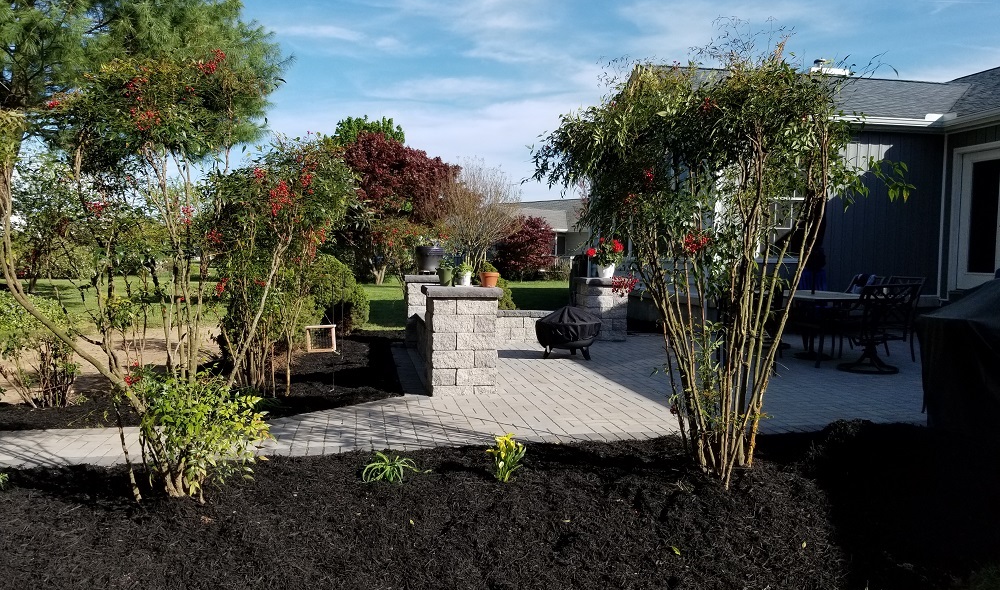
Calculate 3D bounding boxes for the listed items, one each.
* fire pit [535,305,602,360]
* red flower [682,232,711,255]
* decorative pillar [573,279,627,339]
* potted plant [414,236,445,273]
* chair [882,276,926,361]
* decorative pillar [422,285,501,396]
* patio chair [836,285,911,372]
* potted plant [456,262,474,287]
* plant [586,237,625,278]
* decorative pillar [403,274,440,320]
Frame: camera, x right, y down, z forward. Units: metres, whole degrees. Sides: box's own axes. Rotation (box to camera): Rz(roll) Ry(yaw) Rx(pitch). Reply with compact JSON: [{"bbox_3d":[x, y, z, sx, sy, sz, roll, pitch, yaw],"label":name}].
[{"bbox_3d":[0.773,0.422,8.691,0.760,0.595,0.760,1,3,-11],"label":"fire pit"},{"bbox_3d":[1.091,-0.285,4.150,0.155,0.120,0.130,1,3,-11],"label":"red flower"},{"bbox_3d":[1.406,0.192,10.382,0.650,0.825,0.650,1,3,-11],"label":"decorative pillar"},{"bbox_3d":[-0.925,-0.546,10.000,0.390,0.500,0.390,1,3,-11],"label":"potted plant"},{"bbox_3d":[4.437,0.258,8.623,0.660,0.940,0.600,1,3,-13],"label":"chair"},{"bbox_3d":[-0.369,0.381,6.847,0.650,0.930,0.650,1,3,-11],"label":"decorative pillar"},{"bbox_3d":[3.876,0.333,7.885,0.620,0.895,0.670,1,3,-12],"label":"patio chair"},{"bbox_3d":[-0.306,-0.193,6.750,0.165,0.235,0.165,1,3,-11],"label":"potted plant"},{"bbox_3d":[1.454,-0.517,10.350,0.510,0.570,0.480,1,3,-11],"label":"plant"},{"bbox_3d":[-0.959,0.191,10.051,0.650,0.885,0.650,1,3,-11],"label":"decorative pillar"}]

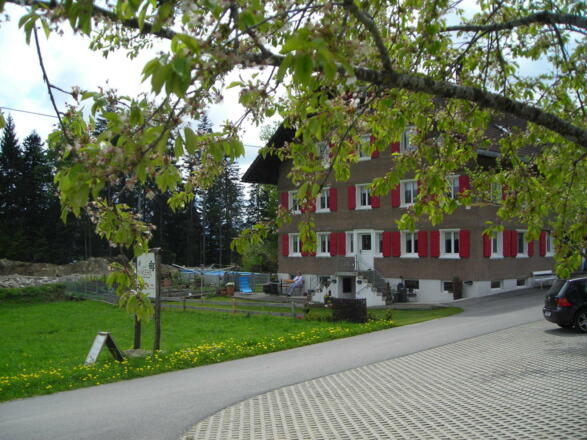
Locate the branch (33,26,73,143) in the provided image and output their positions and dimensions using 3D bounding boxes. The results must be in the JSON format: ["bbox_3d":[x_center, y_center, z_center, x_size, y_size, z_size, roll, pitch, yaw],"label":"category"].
[{"bbox_3d":[-0.935,-0.526,2.500,0.155,0.455,0.130,0,-2,0],"label":"branch"}]

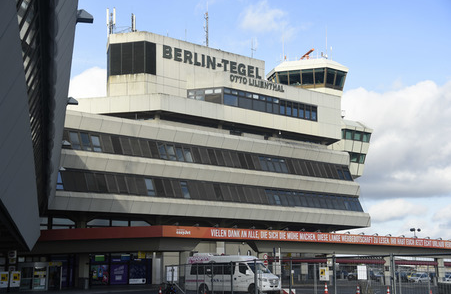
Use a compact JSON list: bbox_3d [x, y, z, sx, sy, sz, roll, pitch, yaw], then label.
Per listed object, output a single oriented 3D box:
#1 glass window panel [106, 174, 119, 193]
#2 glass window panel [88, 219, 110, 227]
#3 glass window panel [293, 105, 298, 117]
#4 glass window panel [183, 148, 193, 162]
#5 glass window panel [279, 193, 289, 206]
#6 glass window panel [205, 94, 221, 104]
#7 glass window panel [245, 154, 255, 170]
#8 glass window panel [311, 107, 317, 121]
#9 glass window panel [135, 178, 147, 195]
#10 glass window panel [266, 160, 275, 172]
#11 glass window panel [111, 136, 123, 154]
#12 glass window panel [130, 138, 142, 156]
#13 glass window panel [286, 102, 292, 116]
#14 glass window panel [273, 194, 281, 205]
[{"bbox_3d":[-10.821,3.505,74.050,0.989,1.975,0.100,8,-32,-43],"label":"glass window panel"},{"bbox_3d":[-12.946,7.860,79.744,2.600,0.880,0.100,8,-12,-43],"label":"glass window panel"},{"bbox_3d":[9.002,-4.563,99.792,0.970,1.429,0.100,8,-12,-41],"label":"glass window panel"},{"bbox_3d":[-3.915,0.773,79.956,1.017,1.674,0.100,8,-31,-41],"label":"glass window panel"},{"bbox_3d":[7.035,6.473,94.291,1.160,1.563,0.100,8,-35,-42],"label":"glass window panel"},{"bbox_3d":[-1.460,-5.634,92.336,1.928,1.278,0.100,-3,-10,16],"label":"glass window panel"},{"bbox_3d":[2.789,1.685,90.203,1.100,2.200,0.100,8,-31,-43],"label":"glass window panel"},{"bbox_3d":[11.777,-4.381,102.918,1.041,1.803,0.100,8,-12,-42],"label":"glass window panel"},{"bbox_3d":[-8.876,4.123,81.033,1.001,2.042,0.100,8,-35,-41],"label":"glass window panel"},{"bbox_3d":[5.091,2.093,87.799,1.017,1.744,0.100,8,-31,-41],"label":"glass window panel"},{"bbox_3d":[-10.438,-0.239,74.320,1.017,1.744,0.100,8,-31,-41],"label":"glass window panel"},{"bbox_3d":[-9.427,-0.054,82.196,1.013,2.085,0.100,8,-35,-41],"label":"glass window panel"},{"bbox_3d":[8.174,-4.915,99.108,1.000,1.679,0.100,8,-12,-41],"label":"glass window panel"},{"bbox_3d":[5.899,6.047,89.341,0.966,1.238,0.100,8,-32,-43],"label":"glass window panel"}]

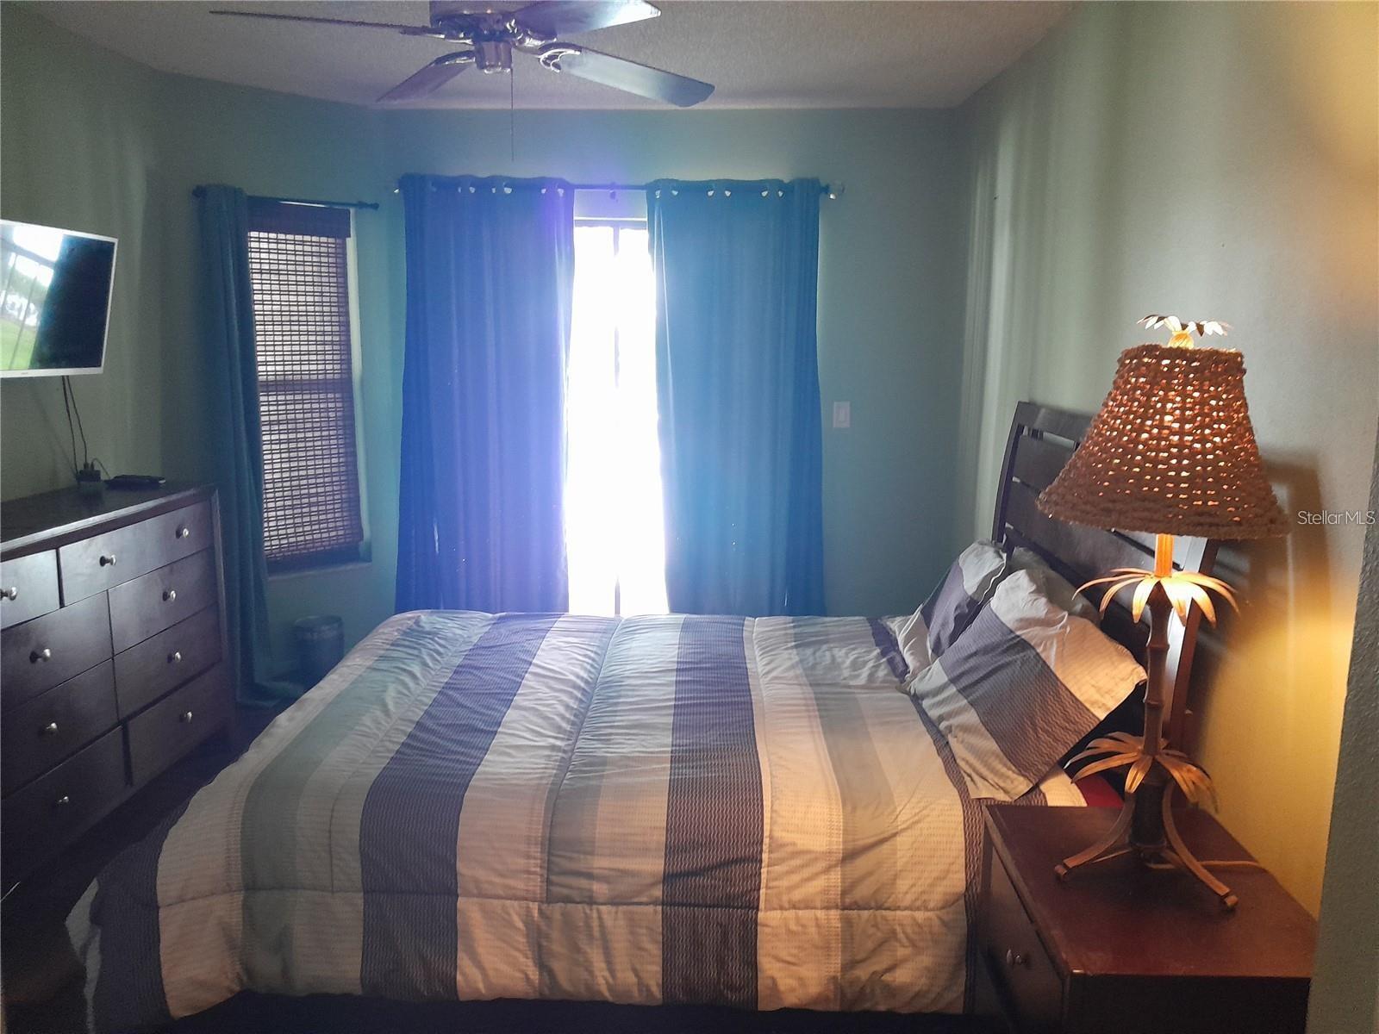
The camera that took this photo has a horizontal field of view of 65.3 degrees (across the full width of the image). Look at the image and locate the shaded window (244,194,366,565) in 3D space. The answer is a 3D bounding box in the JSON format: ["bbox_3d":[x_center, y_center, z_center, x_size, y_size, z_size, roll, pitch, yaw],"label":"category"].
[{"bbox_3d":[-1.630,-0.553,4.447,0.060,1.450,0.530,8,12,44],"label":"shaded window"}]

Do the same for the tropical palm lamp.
[{"bbox_3d":[0.755,0.131,1.718,0.365,0.875,0.365,0,8,0],"label":"tropical palm lamp"}]

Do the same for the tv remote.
[{"bbox_3d":[-1.787,-0.111,3.482,0.175,0.030,0.055,0,8,0],"label":"tv remote"}]

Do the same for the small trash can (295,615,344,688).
[{"bbox_3d":[-1.545,0.567,4.493,0.205,0.290,0.205,0,8,0],"label":"small trash can"}]

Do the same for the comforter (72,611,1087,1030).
[{"bbox_3d":[-0.195,0.628,2.763,1.930,0.450,1.640,0,9,1],"label":"comforter"}]

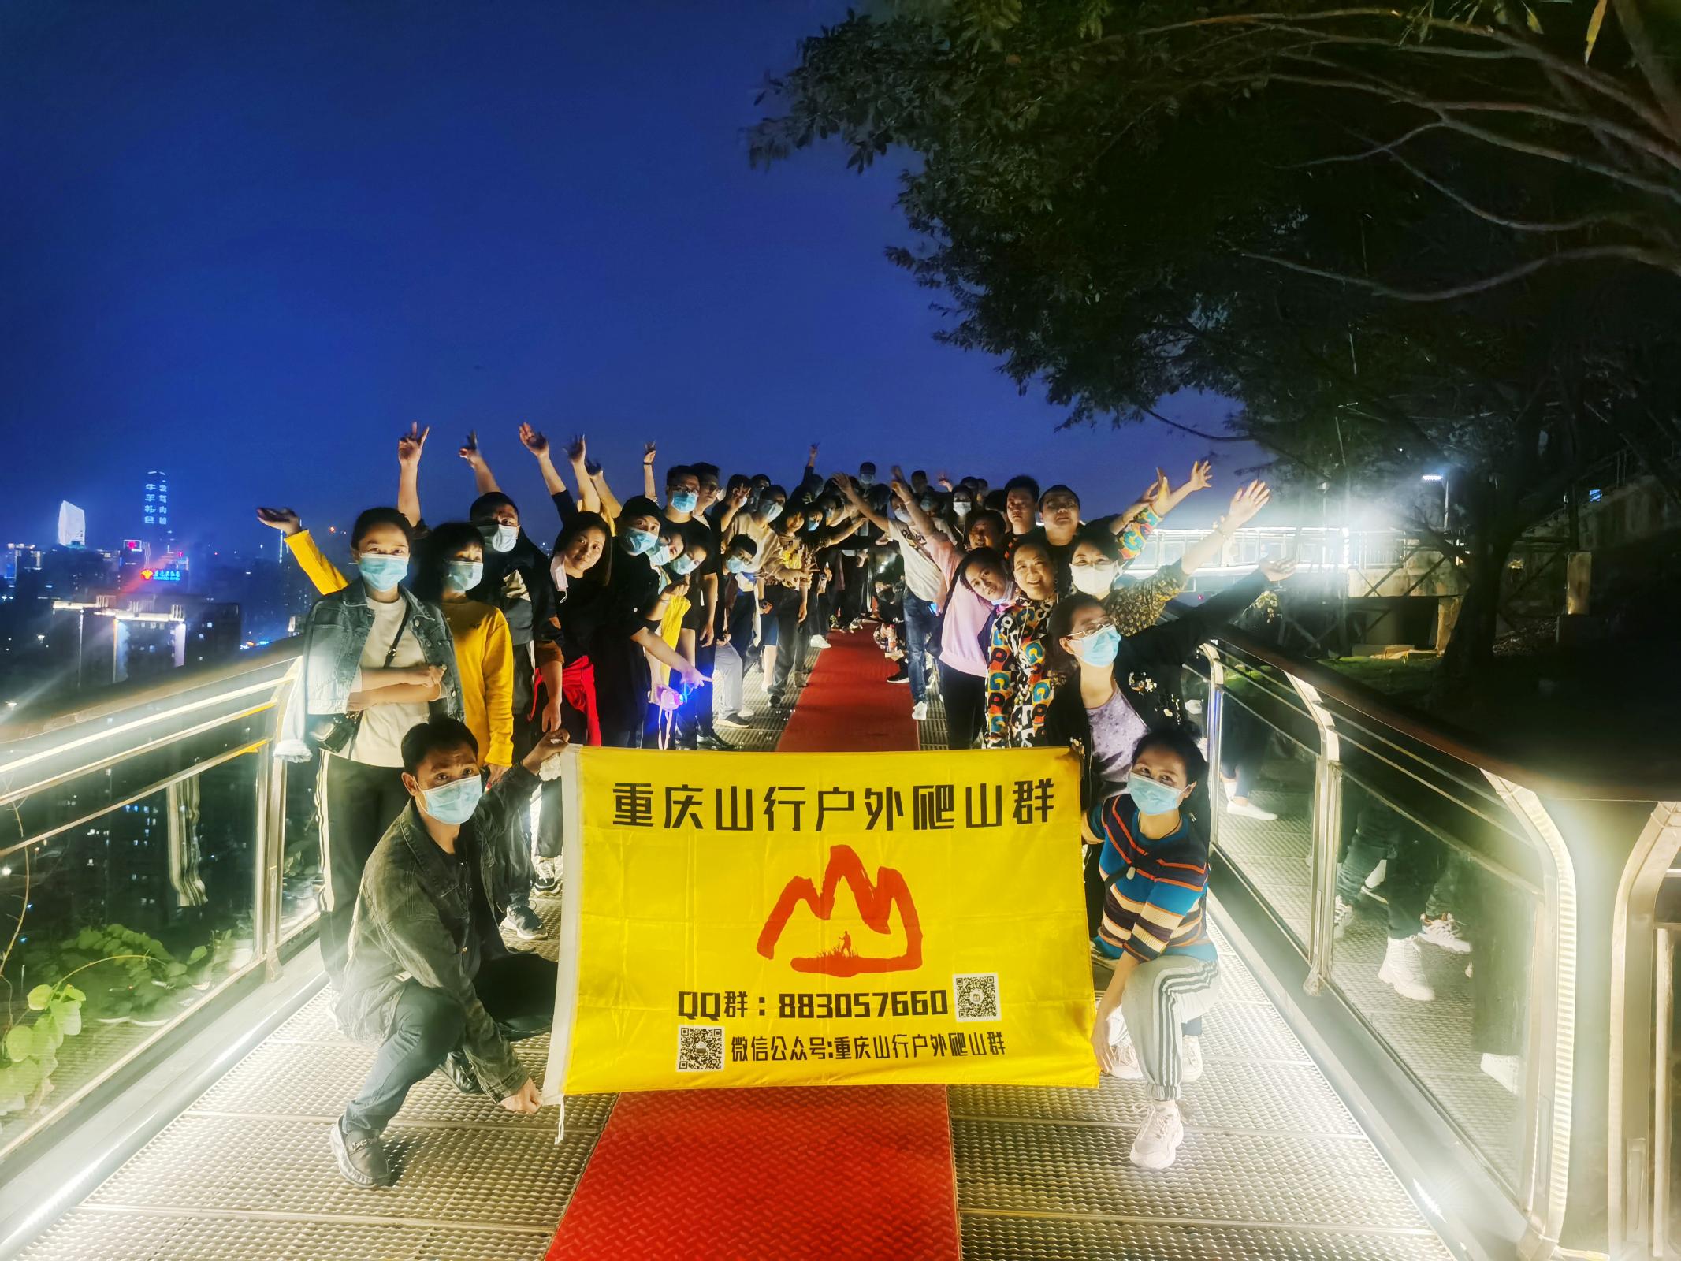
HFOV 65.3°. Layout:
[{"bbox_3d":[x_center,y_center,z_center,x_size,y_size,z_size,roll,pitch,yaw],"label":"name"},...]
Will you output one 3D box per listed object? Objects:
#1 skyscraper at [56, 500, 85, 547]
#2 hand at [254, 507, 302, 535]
[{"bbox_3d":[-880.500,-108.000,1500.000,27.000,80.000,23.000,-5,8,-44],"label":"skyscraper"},{"bbox_3d":[-1.865,-0.361,4.350,0.165,0.065,0.090,23,31,-3],"label":"hand"}]

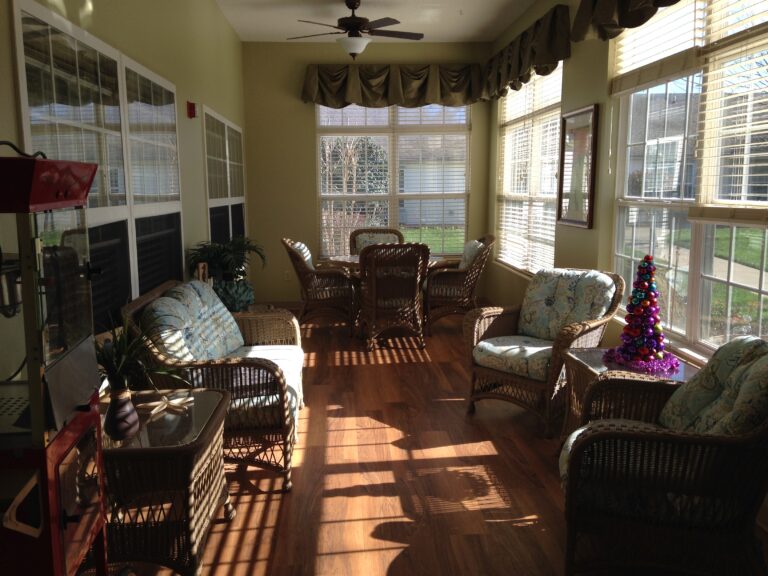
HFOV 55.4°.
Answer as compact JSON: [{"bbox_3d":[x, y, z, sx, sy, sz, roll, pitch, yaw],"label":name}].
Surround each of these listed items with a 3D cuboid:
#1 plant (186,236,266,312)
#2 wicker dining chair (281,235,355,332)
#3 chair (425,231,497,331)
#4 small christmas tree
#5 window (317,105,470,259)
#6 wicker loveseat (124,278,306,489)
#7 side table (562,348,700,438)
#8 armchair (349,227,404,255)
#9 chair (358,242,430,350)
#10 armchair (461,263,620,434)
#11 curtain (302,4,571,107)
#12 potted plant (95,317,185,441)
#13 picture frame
[{"bbox_3d":[-1.122,-0.090,5.281,0.546,0.561,0.505,-1,8,-3],"label":"plant"},{"bbox_3d":[-0.652,-0.029,7.556,0.707,0.975,0.606,-1,8,-3],"label":"wicker dining chair"},{"bbox_3d":[0.758,-0.051,7.502,0.710,0.957,0.641,-1,8,-3],"label":"chair"},{"bbox_3d":[1.270,0.116,3.662,0.365,0.553,0.365,-1,8,-3],"label":"small christmas tree"},{"bbox_3d":[0.123,-1.306,8.911,1.844,1.869,0.121,-1,8,-3],"label":"window"},{"bbox_3d":[-0.891,0.456,4.211,0.818,0.929,1.404,-1,8,-3],"label":"wicker loveseat"},{"bbox_3d":[1.299,0.685,3.706,0.556,0.581,0.737,-1,8,-3],"label":"side table"},{"bbox_3d":[-0.072,-0.169,8.356,0.641,0.957,0.710,-1,8,-3],"label":"armchair"},{"bbox_3d":[0.084,0.057,6.750,0.641,0.957,0.710,-1,8,-3],"label":"chair"},{"bbox_3d":[1.037,0.367,4.712,0.779,0.908,0.750,-7,11,-41],"label":"armchair"},{"bbox_3d":[0.243,-2.198,7.243,2.243,0.495,3.051,-1,8,-3],"label":"curtain"},{"bbox_3d":[-0.904,0.323,2.639,0.365,0.434,0.345,-1,8,-3],"label":"potted plant"},{"bbox_3d":[1.459,-0.912,5.564,0.040,0.868,0.789,-1,8,-3],"label":"picture frame"}]

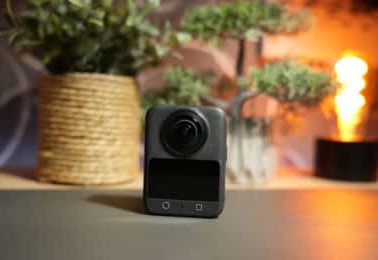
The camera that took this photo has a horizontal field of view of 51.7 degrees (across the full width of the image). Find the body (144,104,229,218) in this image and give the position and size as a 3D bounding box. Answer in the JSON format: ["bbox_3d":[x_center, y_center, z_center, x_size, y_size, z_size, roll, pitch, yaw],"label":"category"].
[{"bbox_3d":[-0.003,0.023,0.294,0.061,0.081,0.036,2,3,9],"label":"body"}]

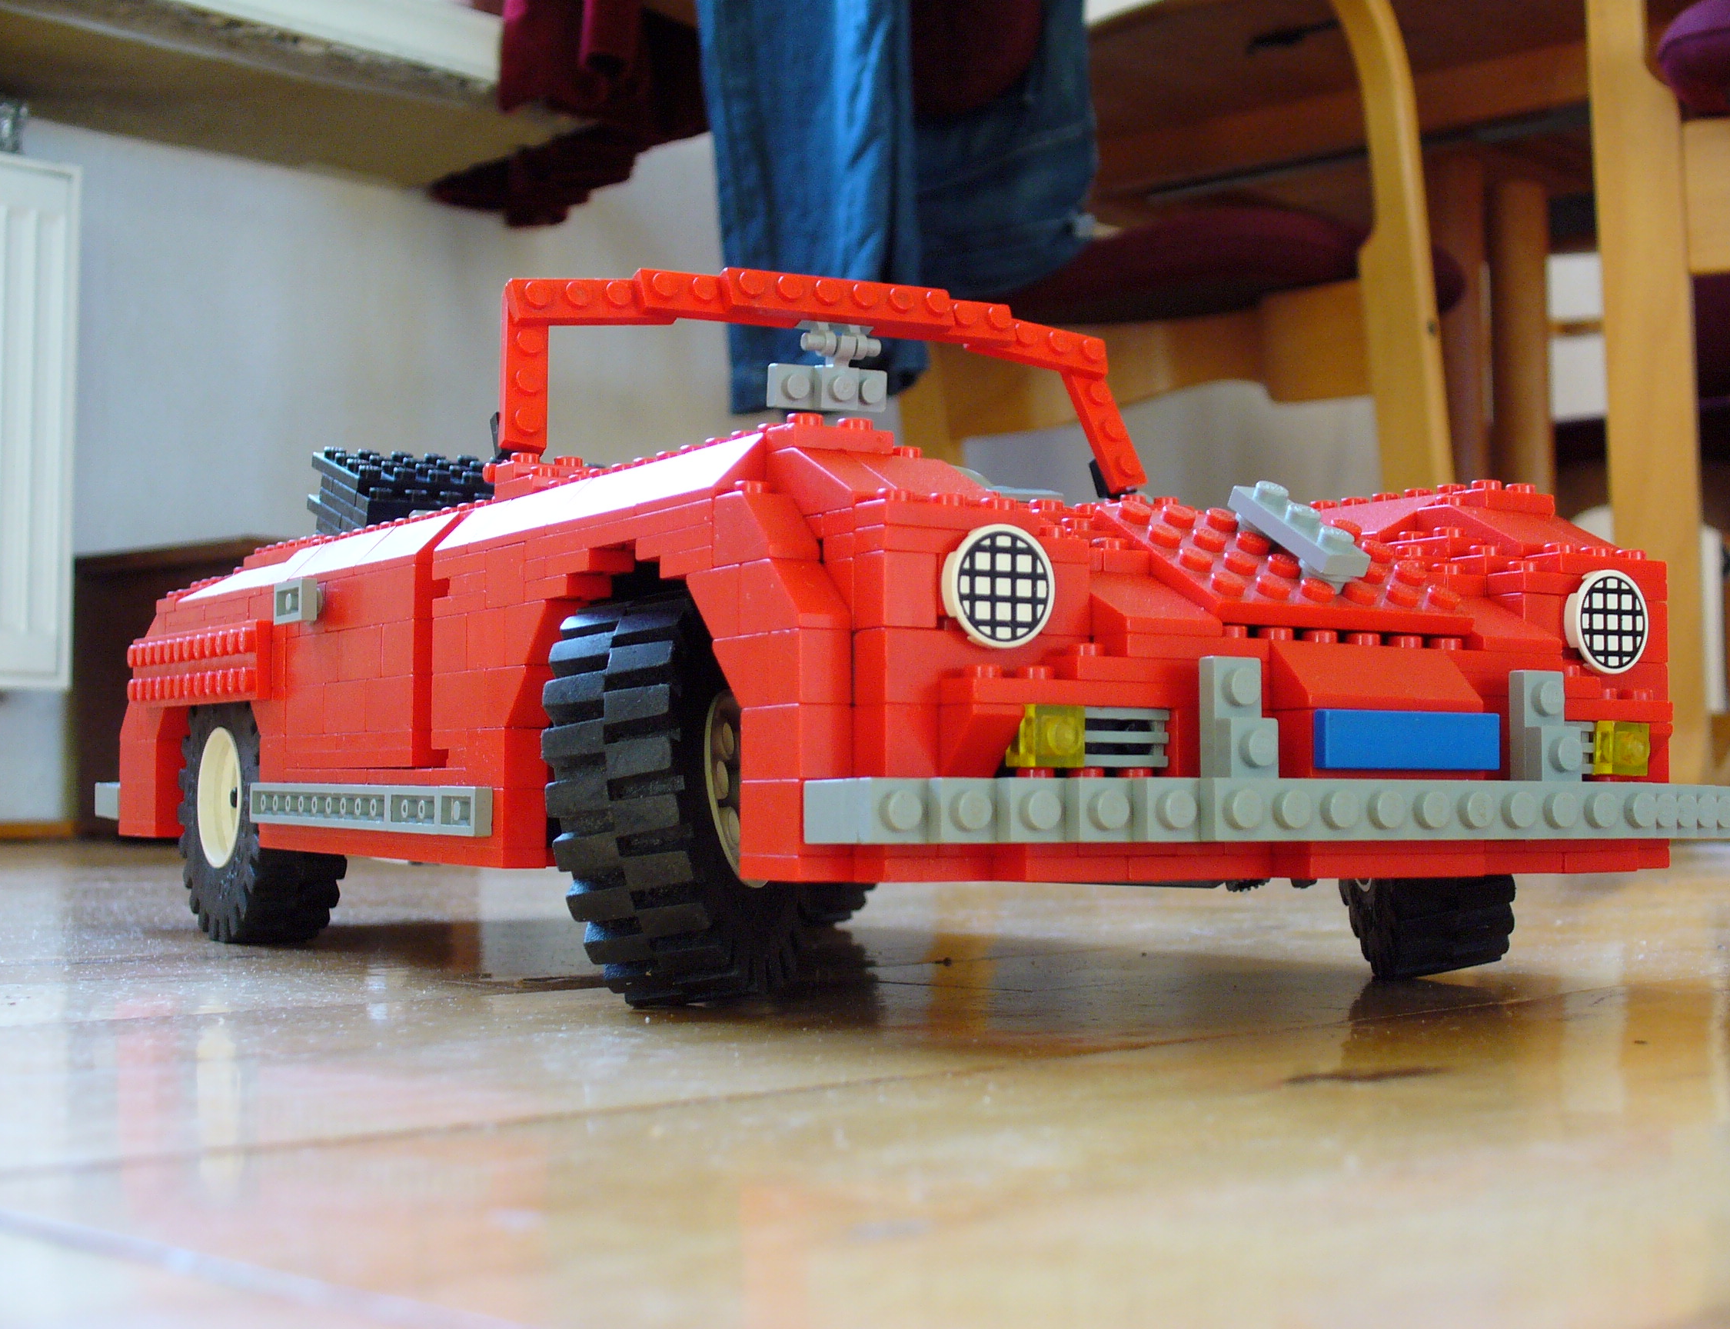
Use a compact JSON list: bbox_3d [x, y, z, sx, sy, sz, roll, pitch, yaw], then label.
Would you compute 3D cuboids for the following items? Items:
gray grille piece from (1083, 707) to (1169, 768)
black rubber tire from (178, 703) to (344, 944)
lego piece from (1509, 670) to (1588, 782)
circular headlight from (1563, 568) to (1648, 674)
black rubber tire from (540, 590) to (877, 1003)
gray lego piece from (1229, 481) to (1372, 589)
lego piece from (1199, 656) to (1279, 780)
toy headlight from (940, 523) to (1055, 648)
[{"bbox_3d":[0.033,0.010,0.323,0.016,0.008,0.003,2,-3,-31],"label":"gray grille piece"},{"bbox_3d":[-0.131,0.029,0.536,0.020,0.062,0.062,2,-3,-31],"label":"black rubber tire"},{"bbox_3d":[0.097,0.009,0.348,0.008,0.016,0.008,2,-3,-31],"label":"lego piece"},{"bbox_3d":[0.113,-0.006,0.376,0.016,0.016,0.003,2,-3,-31],"label":"circular headlight"},{"bbox_3d":[-0.029,0.021,0.380,0.020,0.062,0.062,-10,-5,13],"label":"black rubber tire"},{"bbox_3d":[0.062,-0.018,0.353,0.008,0.008,0.024,2,26,-30],"label":"gray lego piece"},{"bbox_3d":[0.049,0.007,0.319,0.008,0.016,0.008,2,-3,-31],"label":"lego piece"},{"bbox_3d":[0.017,-0.010,0.318,0.016,0.016,0.003,2,-3,-31],"label":"toy headlight"}]

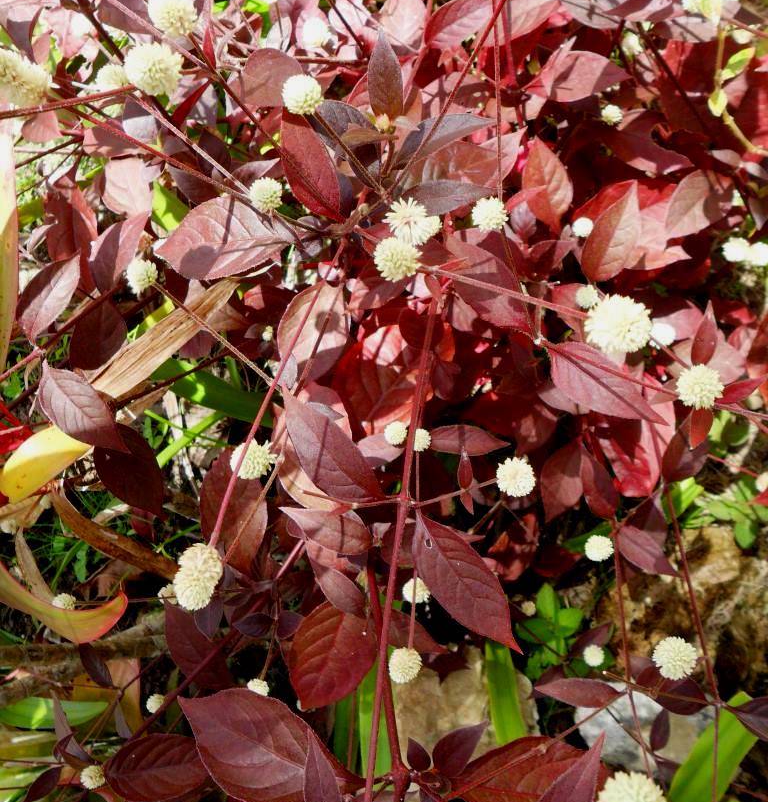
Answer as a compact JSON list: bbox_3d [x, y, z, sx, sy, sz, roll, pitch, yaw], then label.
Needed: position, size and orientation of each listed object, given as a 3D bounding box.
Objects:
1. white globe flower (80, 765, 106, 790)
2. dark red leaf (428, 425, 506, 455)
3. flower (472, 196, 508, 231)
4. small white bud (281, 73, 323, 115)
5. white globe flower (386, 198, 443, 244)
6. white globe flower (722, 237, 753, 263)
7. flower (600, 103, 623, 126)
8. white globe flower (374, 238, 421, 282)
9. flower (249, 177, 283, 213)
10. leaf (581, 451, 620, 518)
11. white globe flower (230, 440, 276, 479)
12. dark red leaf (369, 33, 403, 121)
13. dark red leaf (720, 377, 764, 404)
[{"bbox_3d":[-0.138,0.179,0.520,0.012,0.012,0.012,0,47,0],"label":"white globe flower"},{"bbox_3d":[0.041,0.020,0.560,0.044,0.007,0.019,5,51,-6],"label":"dark red leaf"},{"bbox_3d":[0.056,-0.100,0.580,0.018,0.018,0.018,0,42,0],"label":"flower"},{"bbox_3d":[-0.036,-0.134,0.480,0.018,0.018,0.018,0,43,0],"label":"small white bud"},{"bbox_3d":[0.013,-0.082,0.500,0.024,0.021,0.021,0,44,0],"label":"white globe flower"},{"bbox_3d":[0.207,-0.088,0.640,0.016,0.016,0.016,0,47,0],"label":"white globe flower"},{"bbox_3d":[0.166,-0.209,0.800,0.016,0.016,0.016,0,42,0],"label":"flower"},{"bbox_3d":[0.006,-0.058,0.450,0.018,0.018,0.018,0,42,0],"label":"white globe flower"},{"bbox_3d":[-0.059,-0.101,0.540,0.017,0.017,0.017,-6,41,1],"label":"flower"},{"bbox_3d":[0.129,0.049,0.657,0.020,0.012,0.048,-21,83,-29],"label":"leaf"},{"bbox_3d":[-0.063,0.028,0.530,0.020,0.020,0.020,0,42,0],"label":"white globe flower"},{"bbox_3d":[0.000,-0.176,0.590,0.019,0.011,0.059,-4,70,1],"label":"dark red leaf"},{"bbox_3d":[0.151,-0.004,0.460,0.021,0.003,0.008,-24,60,-15],"label":"dark red leaf"}]

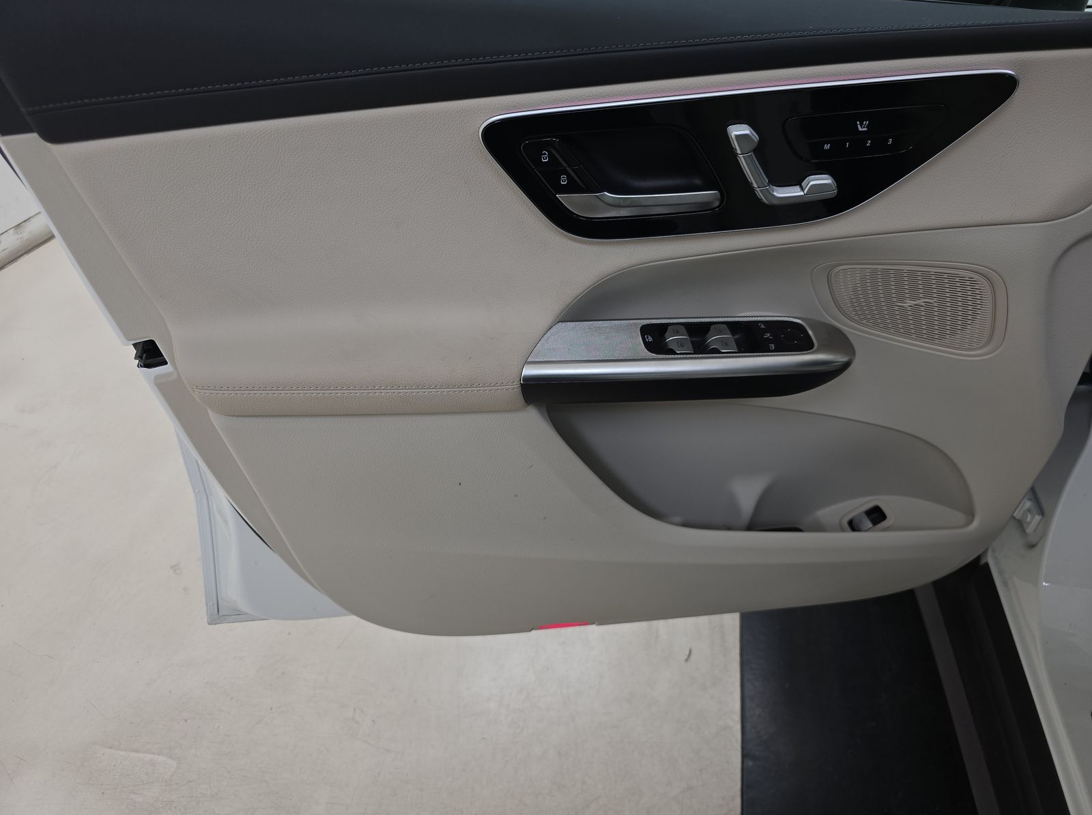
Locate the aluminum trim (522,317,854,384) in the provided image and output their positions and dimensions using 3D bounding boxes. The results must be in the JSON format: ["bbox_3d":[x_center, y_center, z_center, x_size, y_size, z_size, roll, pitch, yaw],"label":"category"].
[{"bbox_3d":[0.135,-0.060,0.735,0.325,0.032,0.085,-2,33,-4],"label":"aluminum trim"}]

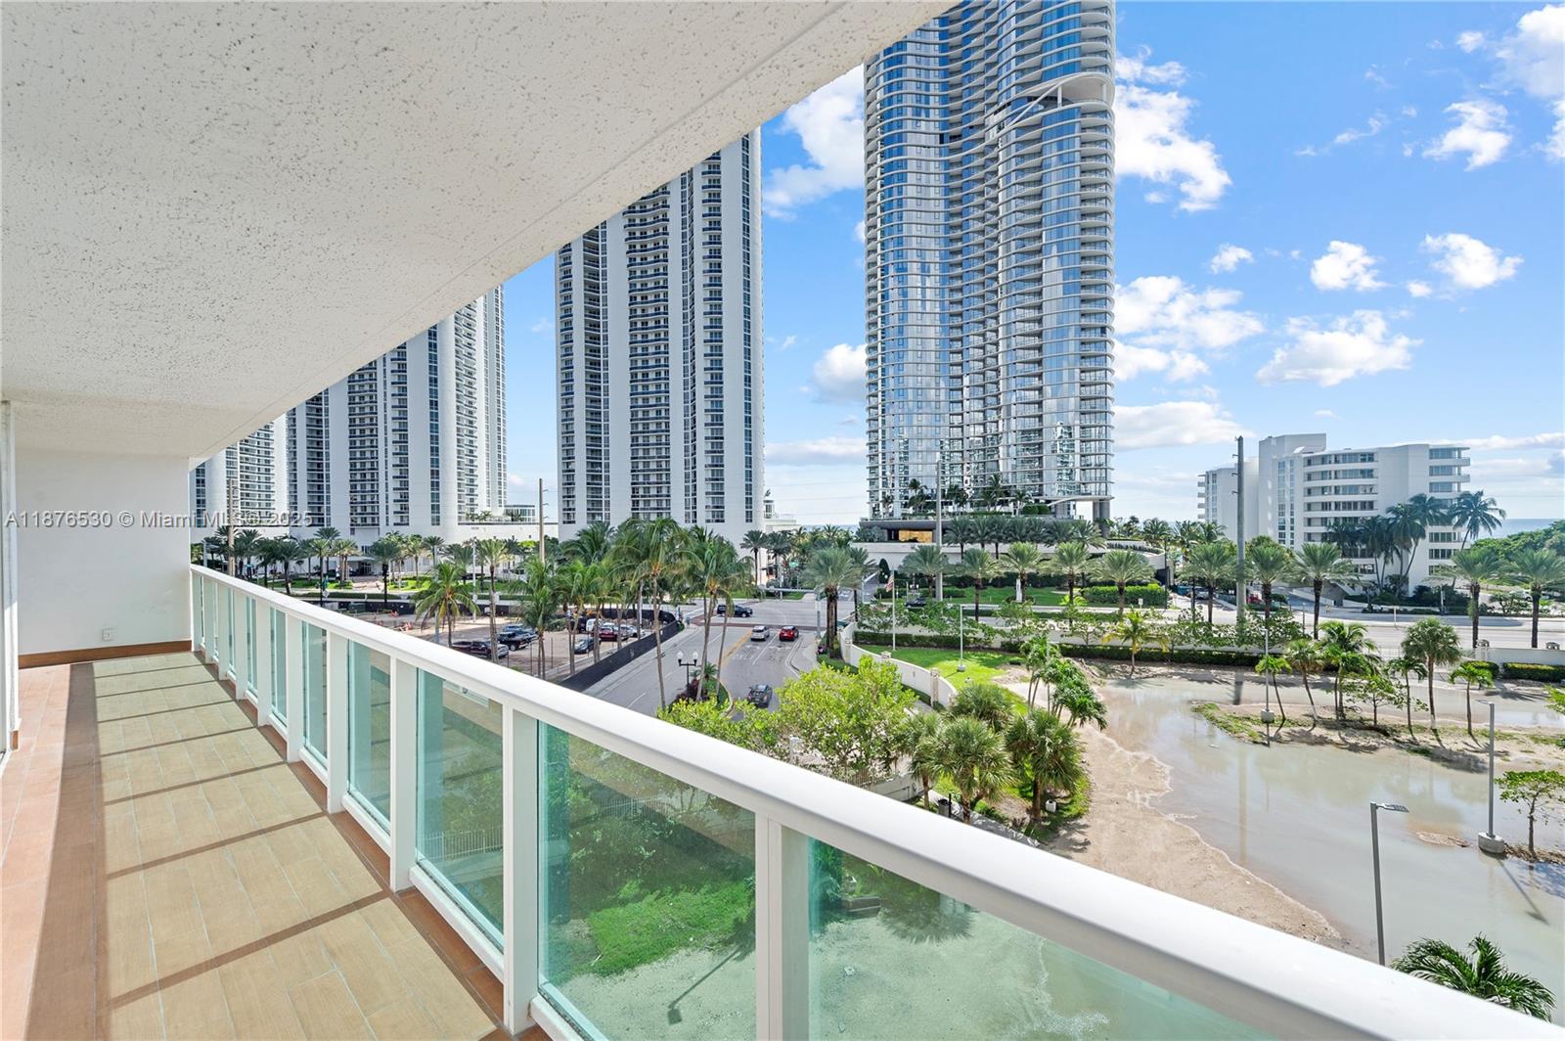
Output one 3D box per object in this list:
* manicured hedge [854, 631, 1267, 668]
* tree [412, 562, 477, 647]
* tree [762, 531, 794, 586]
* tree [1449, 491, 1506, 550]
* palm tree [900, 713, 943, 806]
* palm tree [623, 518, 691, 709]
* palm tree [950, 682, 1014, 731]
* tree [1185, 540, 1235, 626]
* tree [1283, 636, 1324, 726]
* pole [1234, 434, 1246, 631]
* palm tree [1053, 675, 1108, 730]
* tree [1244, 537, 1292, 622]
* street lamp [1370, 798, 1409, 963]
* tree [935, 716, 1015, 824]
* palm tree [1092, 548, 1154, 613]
[{"bbox_3d":[27.090,13.259,63.969,39.000,1.500,1.800,0,0,18],"label":"manicured hedge"},{"bbox_3d":[-34.729,9.851,62.655,5.600,11.020,5.600,-1,-1,0],"label":"tree"},{"bbox_3d":[-0.730,8.150,121.000,6.000,11.921,5.800,0,0,0],"label":"tree"},{"bbox_3d":[109.541,3.617,96.000,6.400,16.500,6.400,0,0,-41],"label":"tree"},{"bbox_3d":[6.851,11.573,29.000,2.300,4.720,2.200,0,0,13],"label":"palm tree"},{"bbox_3d":[-9.789,7.402,47.500,5.800,15.190,5.800,-1,0,0],"label":"palm tree"},{"bbox_3d":[11.307,11.323,34.500,3.500,4.335,3.500,-1,-1,18],"label":"palm tree"},{"bbox_3d":[42.928,7.747,61.000,4.400,11.575,4.400,-1,-1,35],"label":"tree"},{"bbox_3d":[35.074,10.664,40.900,2.150,5.542,2.150,-1,-1,41],"label":"tree"},{"bbox_3d":[53.505,1.975,71.000,1.000,23.651,0.850,-1,0,37],"label":"pole"},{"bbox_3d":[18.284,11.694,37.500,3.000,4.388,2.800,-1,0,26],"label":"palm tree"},{"bbox_3d":[47.894,7.584,60.000,4.200,11.796,4.200,-1,-1,39],"label":"tree"},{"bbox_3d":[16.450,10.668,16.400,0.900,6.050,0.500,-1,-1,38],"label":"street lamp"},{"bbox_3d":[8.853,11.948,28.500,3.700,5.440,3.700,-1,0,0],"label":"tree"},{"bbox_3d":[45.027,9.269,80.548,7.000,11.080,7.000,-1,-1,0],"label":"palm tree"}]

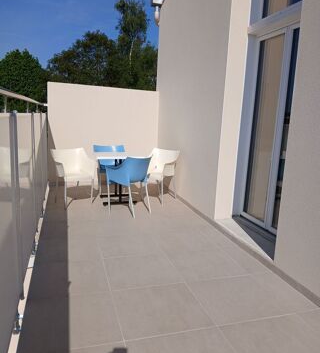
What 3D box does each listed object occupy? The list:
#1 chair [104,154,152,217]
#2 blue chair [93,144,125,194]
[{"bbox_3d":[-0.383,0.127,4.486,0.490,0.815,0.570,7,11,33],"label":"chair"},{"bbox_3d":[-0.905,-0.131,5.985,0.570,0.815,0.490,-2,10,-20],"label":"blue chair"}]

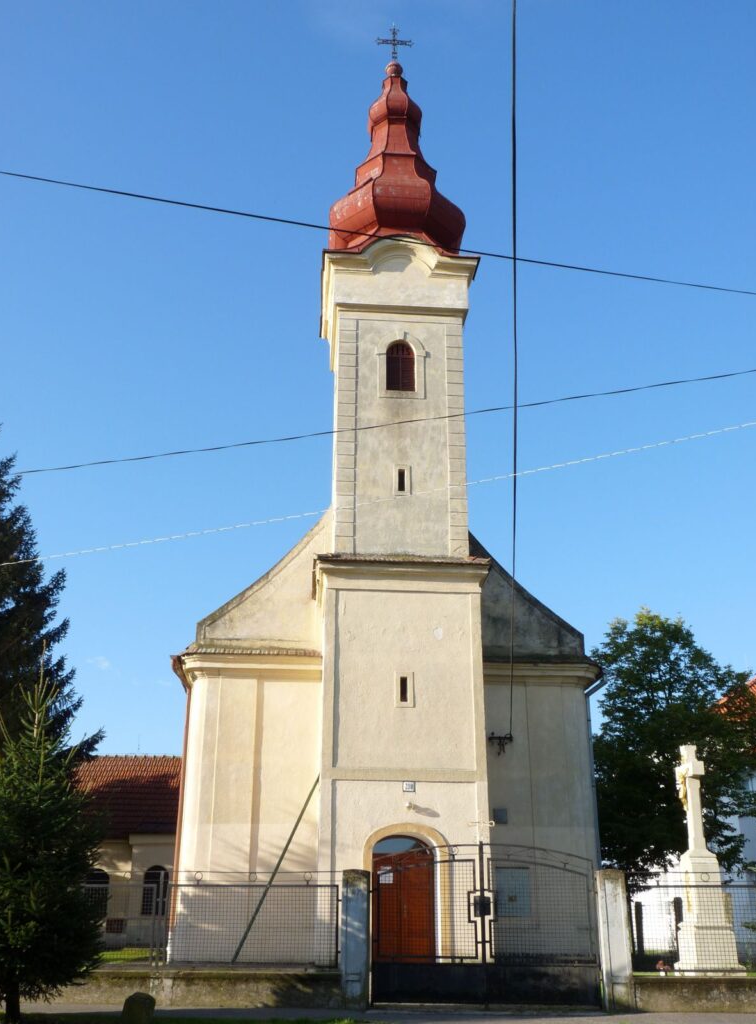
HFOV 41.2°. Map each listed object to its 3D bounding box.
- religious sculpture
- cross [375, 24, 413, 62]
[{"bbox_3d":[5.495,5.989,17.203,0.900,3.905,0.920,3,-21,-7],"label":"religious sculpture"},{"bbox_3d":[0.494,-14.022,30.093,1.144,1.475,0.120,2,-21,-4],"label":"cross"}]

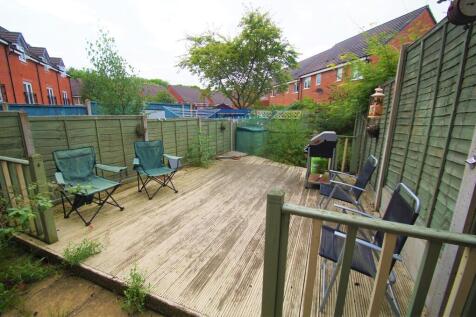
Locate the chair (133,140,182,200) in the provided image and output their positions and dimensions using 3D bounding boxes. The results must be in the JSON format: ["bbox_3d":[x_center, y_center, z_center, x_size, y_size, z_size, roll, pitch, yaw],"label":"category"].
[{"bbox_3d":[-1.465,0.174,3.598,0.770,0.910,0.580,-11,17,-44],"label":"chair"}]

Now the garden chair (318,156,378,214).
[{"bbox_3d":[1.514,0.425,2.758,0.680,0.880,0.570,8,14,29],"label":"garden chair"}]

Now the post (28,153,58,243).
[{"bbox_3d":[-2.070,0.452,2.116,0.085,0.980,0.085,6,13,23],"label":"post"}]

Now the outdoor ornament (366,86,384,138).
[{"bbox_3d":[2.446,-0.819,3.531,0.230,0.870,0.230,6,13,23],"label":"outdoor ornament"}]

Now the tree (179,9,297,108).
[{"bbox_3d":[0.055,-4.426,11.314,6.600,7.100,6.000,1,12,0],"label":"tree"}]

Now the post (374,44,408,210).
[{"bbox_3d":[2.232,-0.340,2.886,0.090,2.343,0.100,6,13,23],"label":"post"}]

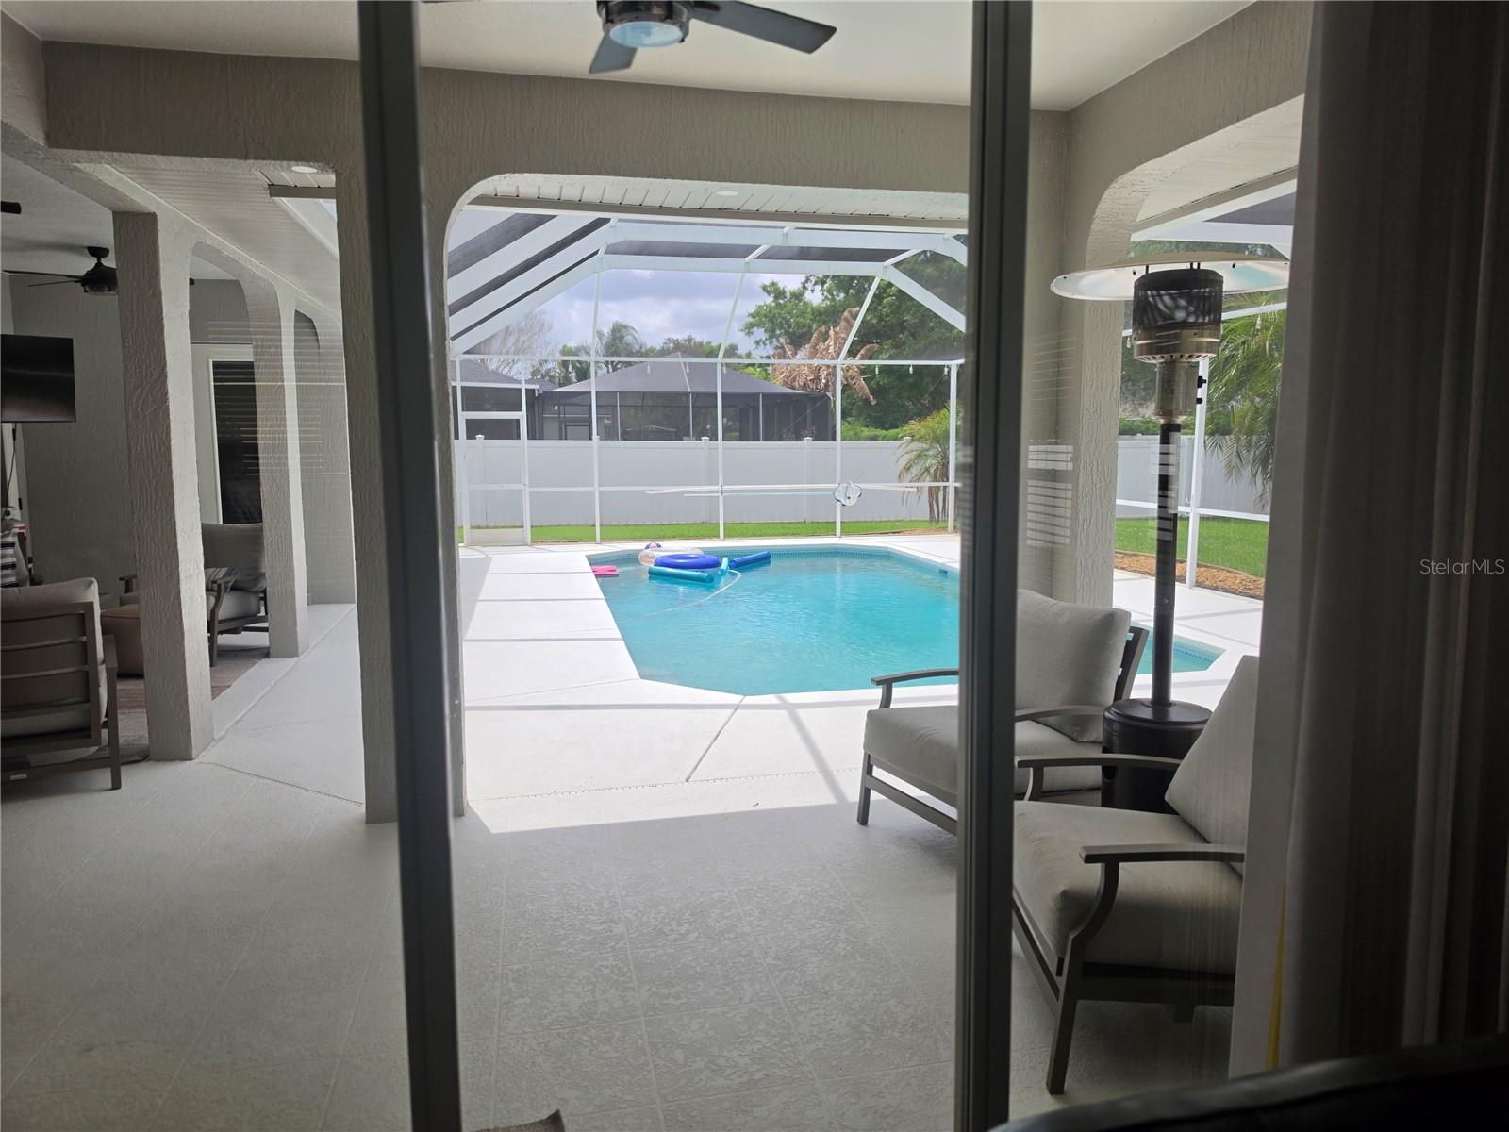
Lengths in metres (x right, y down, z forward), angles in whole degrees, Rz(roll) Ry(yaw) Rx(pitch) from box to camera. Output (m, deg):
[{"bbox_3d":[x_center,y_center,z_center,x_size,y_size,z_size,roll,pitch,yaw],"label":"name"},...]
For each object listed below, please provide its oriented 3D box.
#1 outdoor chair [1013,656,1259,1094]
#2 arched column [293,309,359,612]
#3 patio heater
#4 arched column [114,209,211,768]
[{"bbox_3d":[1.165,0.785,2.752,0.850,0.950,0.740,0,7,1],"label":"outdoor chair"},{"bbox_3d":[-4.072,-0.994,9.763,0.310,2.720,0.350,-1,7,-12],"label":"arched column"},{"bbox_3d":[1.425,0.054,3.514,0.820,2.220,0.820,-1,7,-12],"label":"patio heater"},{"bbox_3d":[-2.987,-0.373,5.087,0.210,2.660,0.395,-1,7,-12],"label":"arched column"}]

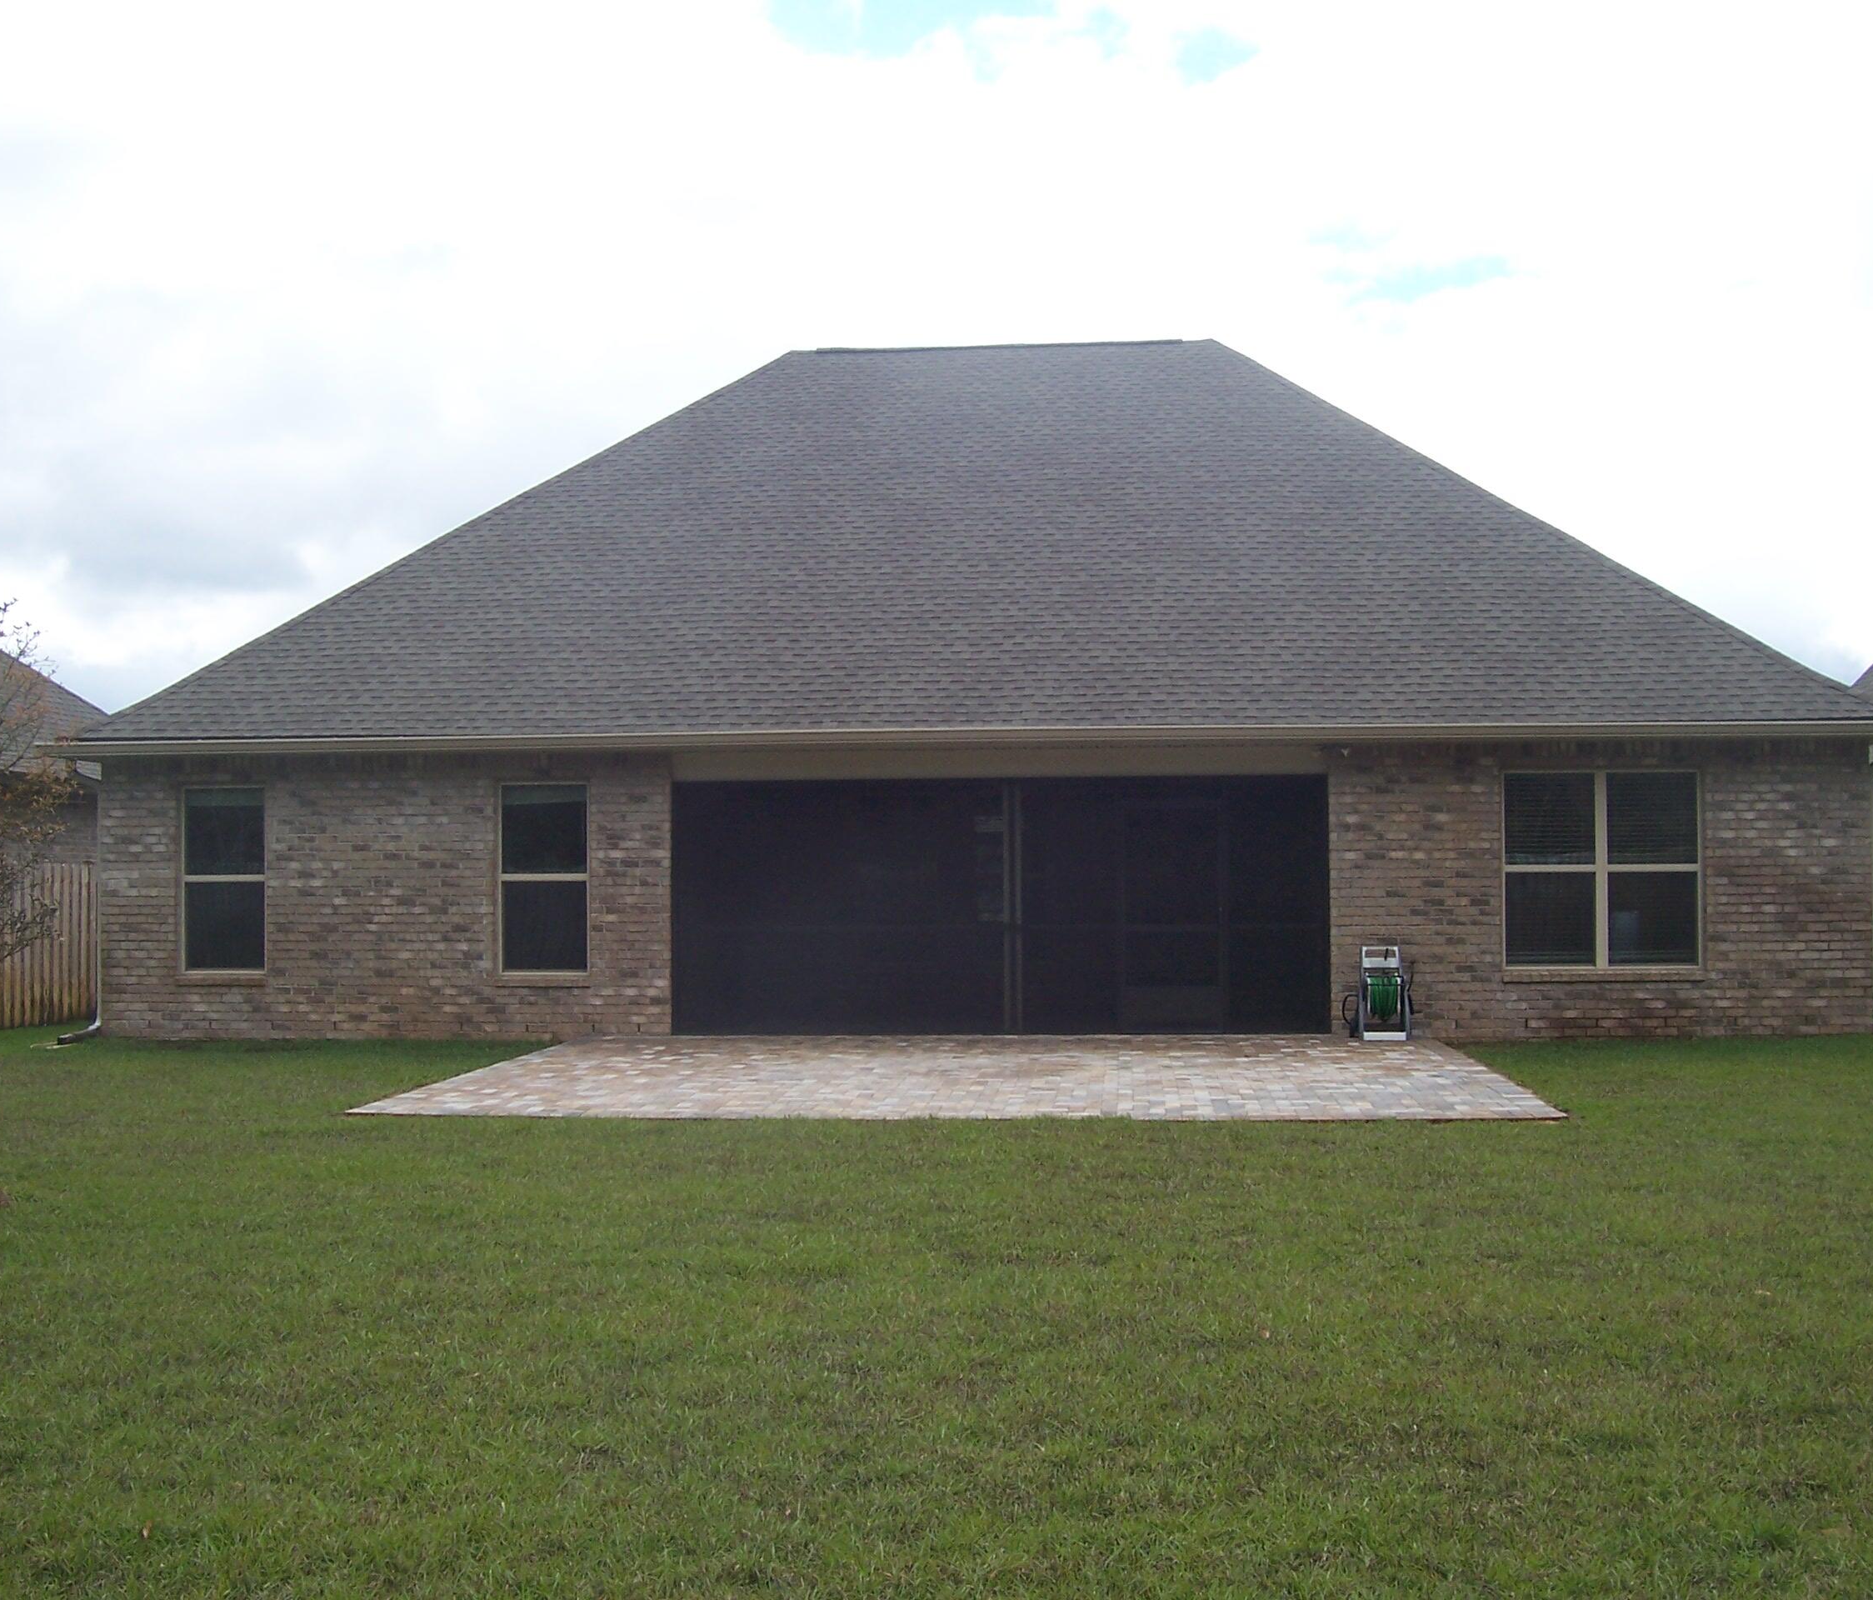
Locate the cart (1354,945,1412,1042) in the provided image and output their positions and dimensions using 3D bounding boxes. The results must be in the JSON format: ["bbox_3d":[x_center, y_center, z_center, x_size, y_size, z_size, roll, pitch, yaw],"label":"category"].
[{"bbox_3d":[3.723,1.615,17.433,0.480,0.800,0.480,-1,-2,5],"label":"cart"}]

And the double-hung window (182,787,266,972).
[{"bbox_3d":[-6.380,0.709,18.763,0.780,1.670,0.100,-1,-2,5],"label":"double-hung window"}]

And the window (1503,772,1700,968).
[{"bbox_3d":[5.649,0.589,17.762,1.660,1.690,0.100,-1,-2,5],"label":"window"}]

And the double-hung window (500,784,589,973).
[{"bbox_3d":[-3.462,0.700,18.520,0.800,1.690,0.100,-1,-2,5],"label":"double-hung window"}]

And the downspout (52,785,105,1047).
[{"bbox_3d":[-7.721,0.998,18.867,0.400,2.420,0.120,-1,-2,5],"label":"downspout"}]

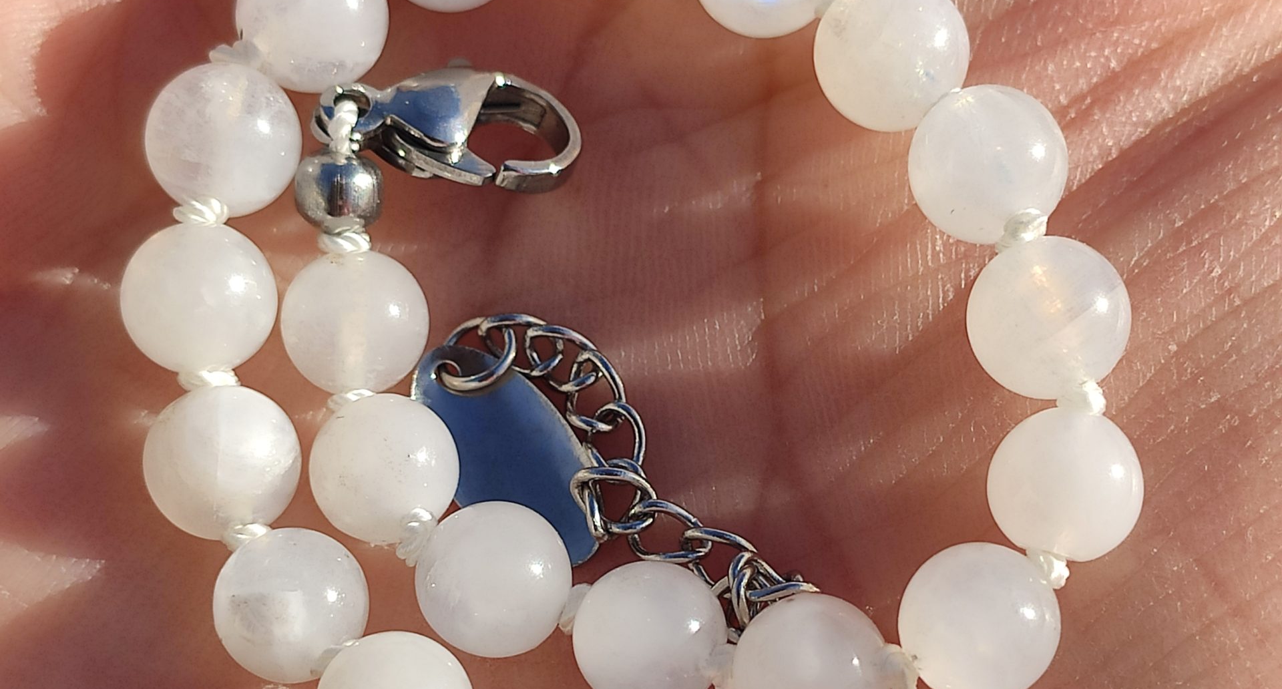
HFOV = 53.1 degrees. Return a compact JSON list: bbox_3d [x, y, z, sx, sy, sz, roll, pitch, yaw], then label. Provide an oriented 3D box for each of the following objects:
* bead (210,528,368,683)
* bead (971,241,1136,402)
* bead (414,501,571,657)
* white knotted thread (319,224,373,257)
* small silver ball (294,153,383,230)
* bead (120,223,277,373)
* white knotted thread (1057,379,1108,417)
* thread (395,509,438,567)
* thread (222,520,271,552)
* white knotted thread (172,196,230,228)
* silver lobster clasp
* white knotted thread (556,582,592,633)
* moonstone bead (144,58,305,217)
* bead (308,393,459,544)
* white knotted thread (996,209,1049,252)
[{"bbox_3d":[-0.018,0.013,0.065,0.008,0.008,0.008,0,65,0],"label":"bead"},{"bbox_3d":[0.020,-0.001,0.063,0.008,0.008,0.008,0,65,0],"label":"bead"},{"bbox_3d":[-0.007,0.012,0.064,0.008,0.008,0.008,0,73,0],"label":"bead"},{"bbox_3d":[-0.013,-0.004,0.055,0.002,0.002,0.001,0,70,0],"label":"white knotted thread"},{"bbox_3d":[-0.013,-0.007,0.055,0.004,0.004,0.003,2,102,0],"label":"small silver ball"},{"bbox_3d":[-0.023,-0.002,0.067,0.008,0.008,0.008,0,65,0],"label":"bead"},{"bbox_3d":[0.022,0.003,0.063,0.003,0.002,0.002,-9,66,-4],"label":"white knotted thread"},{"bbox_3d":[-0.012,0.010,0.067,0.002,0.002,0.003,37,65,0],"label":"thread"},{"bbox_3d":[-0.020,0.010,0.064,0.003,0.002,0.001,-27,86,-8],"label":"thread"},{"bbox_3d":[-0.022,-0.007,0.065,0.003,0.003,0.002,7,87,2],"label":"white knotted thread"},{"bbox_3d":[-0.010,-0.011,0.066,0.014,0.003,0.007,6,69,0],"label":"silver lobster clasp"},{"bbox_3d":[-0.003,0.013,0.065,0.002,0.003,0.003,17,66,8],"label":"white knotted thread"},{"bbox_3d":[-0.021,-0.011,0.066,0.008,0.008,0.008,0,60,0],"label":"moonstone bead"},{"bbox_3d":[-0.013,0.006,0.066,0.008,0.008,0.008,0,65,0],"label":"bead"},{"bbox_3d":[0.019,-0.006,0.063,0.003,0.002,0.002,-25,90,-14],"label":"white knotted thread"}]

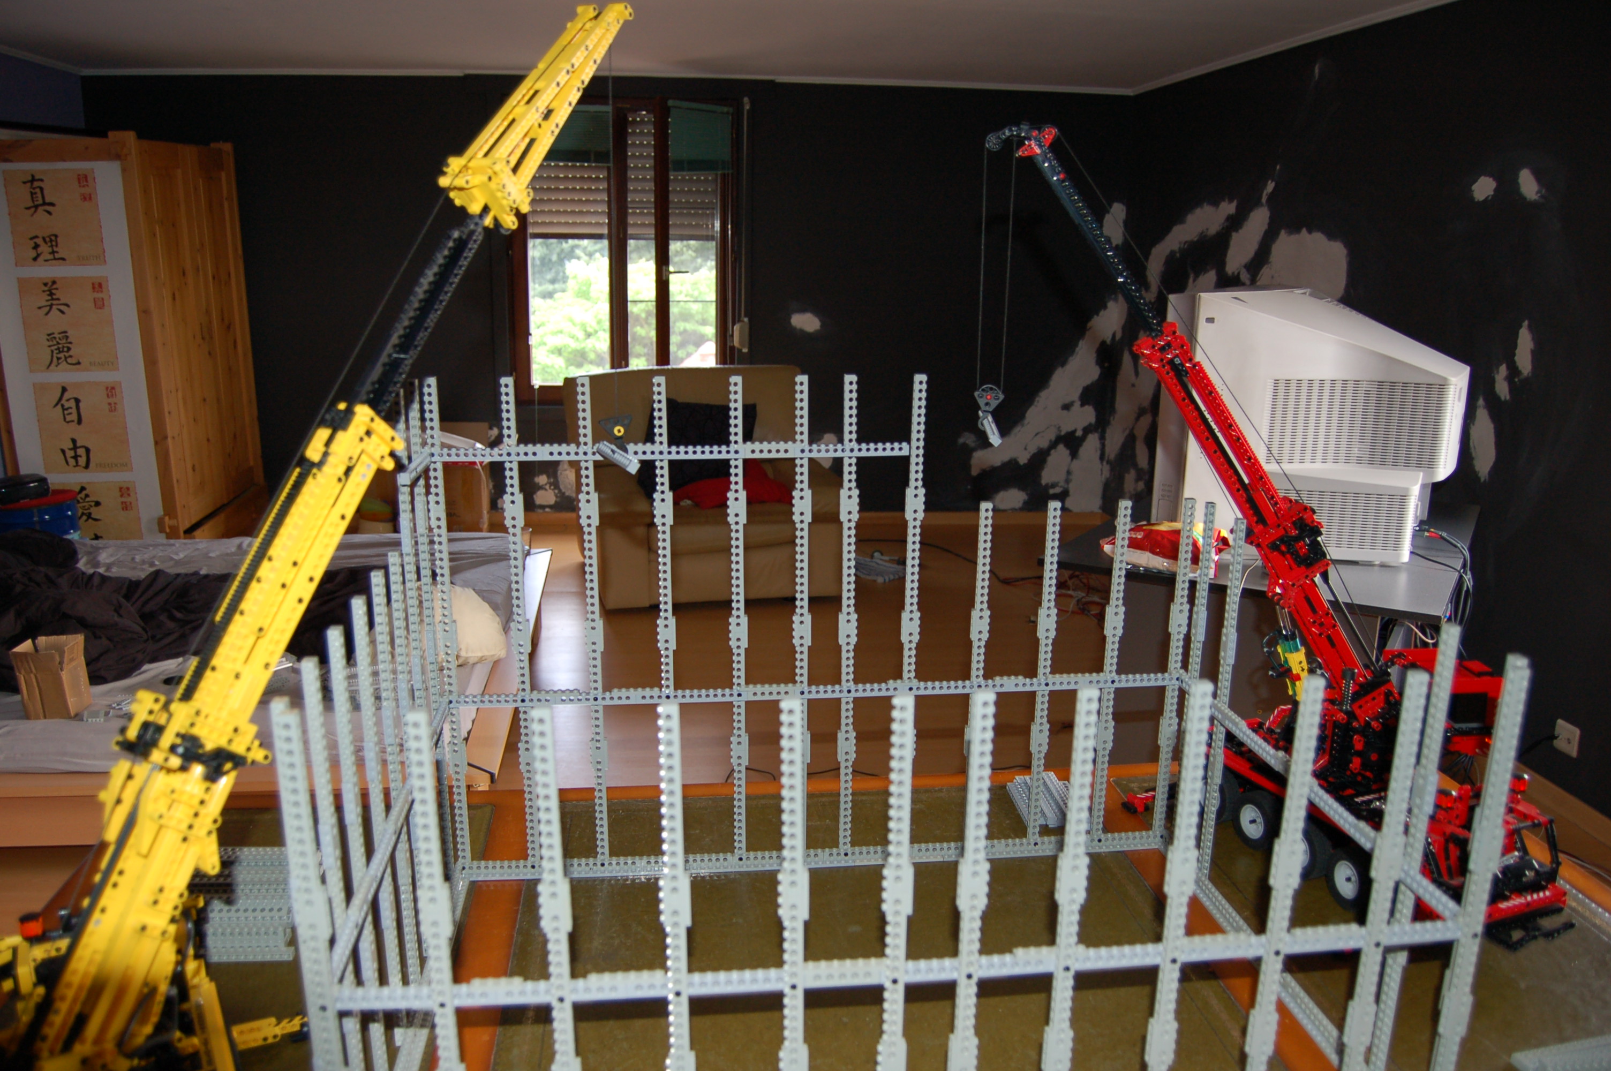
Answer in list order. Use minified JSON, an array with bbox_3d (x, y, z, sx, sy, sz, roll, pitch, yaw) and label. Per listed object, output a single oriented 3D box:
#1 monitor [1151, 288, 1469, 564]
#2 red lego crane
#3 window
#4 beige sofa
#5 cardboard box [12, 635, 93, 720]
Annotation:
[{"bbox_3d":[1.126,-0.244,2.648,0.520,0.550,0.580,10,17,35],"label":"monitor"},{"bbox_3d":[0.453,-0.010,1.147,0.500,0.750,0.400,-5,15,-21],"label":"red lego crane"},{"bbox_3d":[-0.856,-1.348,5.785,1.056,1.409,0.130,-1,14,-4],"label":"window"},{"bbox_3d":[-0.424,-0.264,5.186,1.040,0.890,0.920,-3,14,-14],"label":"beige sofa"},{"bbox_3d":[-1.617,0.305,2.600,0.095,0.158,0.095,-1,14,-6],"label":"cardboard box"}]

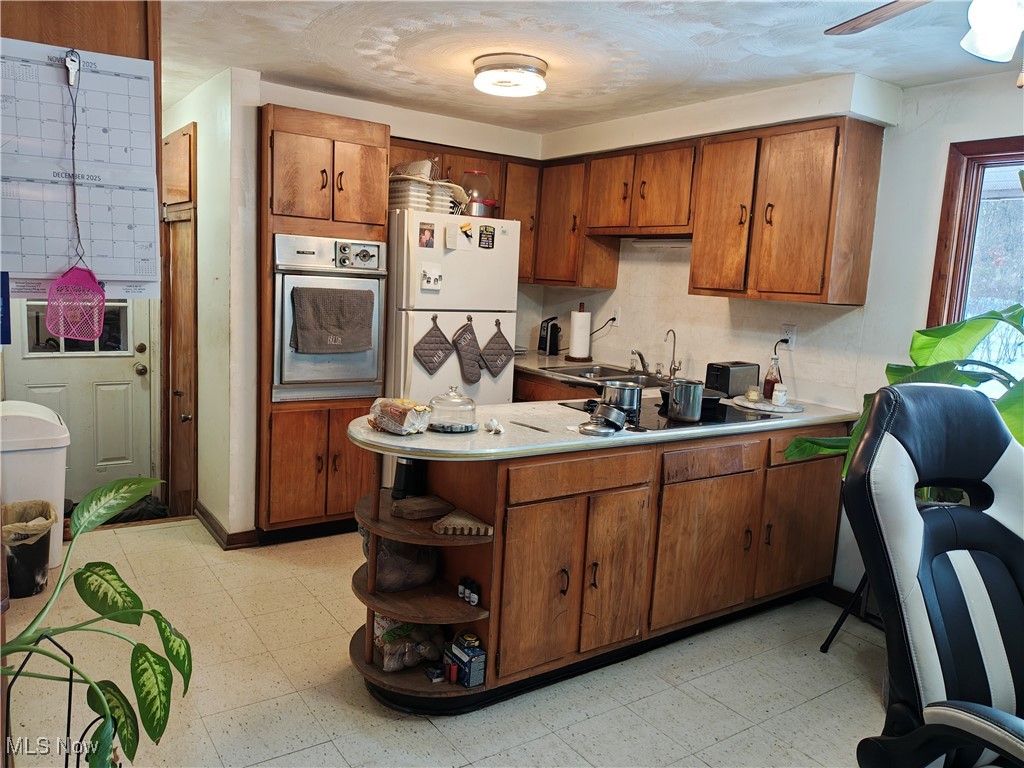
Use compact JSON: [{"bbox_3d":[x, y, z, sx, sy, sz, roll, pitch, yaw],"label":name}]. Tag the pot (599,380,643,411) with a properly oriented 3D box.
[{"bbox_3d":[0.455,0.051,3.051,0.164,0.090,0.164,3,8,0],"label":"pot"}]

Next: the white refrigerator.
[{"bbox_3d":[-0.471,-0.077,4.278,0.720,1.735,0.680,-2,10,-35],"label":"white refrigerator"}]

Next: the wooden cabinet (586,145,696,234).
[{"bbox_3d":[0.781,-1.032,4.032,0.306,0.452,0.828,-2,10,-35],"label":"wooden cabinet"}]

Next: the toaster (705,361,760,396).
[{"bbox_3d":[1.100,-0.033,3.693,0.240,0.158,0.147,-3,11,-38],"label":"toaster"}]

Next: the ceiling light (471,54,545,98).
[{"bbox_3d":[-0.006,-1.283,3.081,0.312,0.098,0.312,3,8,0],"label":"ceiling light"}]

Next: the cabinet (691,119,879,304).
[{"bbox_3d":[1.225,-0.768,3.410,0.306,0.751,0.760,-2,10,-35],"label":"cabinet"}]

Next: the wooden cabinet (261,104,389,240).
[{"bbox_3d":[-1.028,-1.036,3.784,0.601,0.578,0.585,-2,10,-35],"label":"wooden cabinet"}]

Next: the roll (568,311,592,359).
[{"bbox_3d":[0.438,-0.317,4.739,0.132,0.290,0.132,3,8,0],"label":"roll"}]

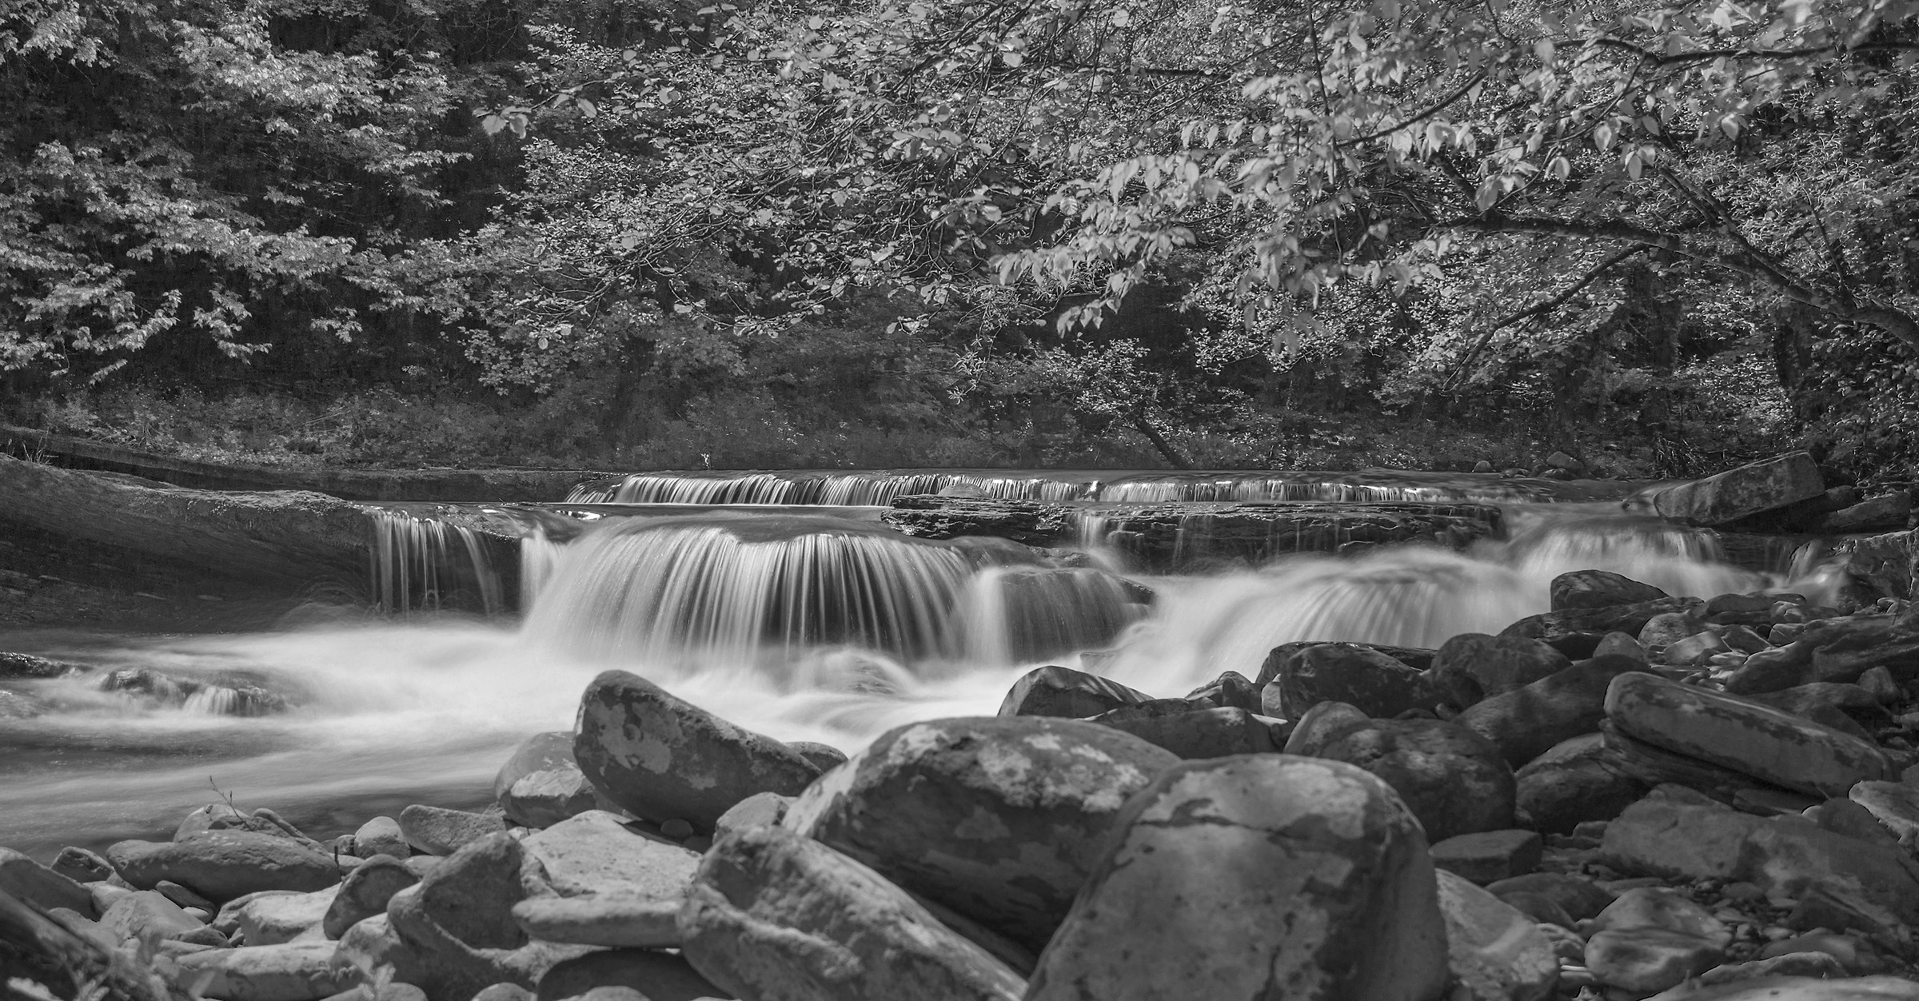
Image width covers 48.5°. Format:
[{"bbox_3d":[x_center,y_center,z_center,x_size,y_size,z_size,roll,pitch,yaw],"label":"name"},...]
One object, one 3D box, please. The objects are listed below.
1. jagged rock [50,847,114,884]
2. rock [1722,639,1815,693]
[{"bbox_3d":[-2.800,1.162,6.800,0.180,0.100,0.160,0,2,-10],"label":"jagged rock"},{"bbox_3d":[2.357,0.480,6.200,0.280,0.150,0.200,0,1,-20],"label":"rock"}]

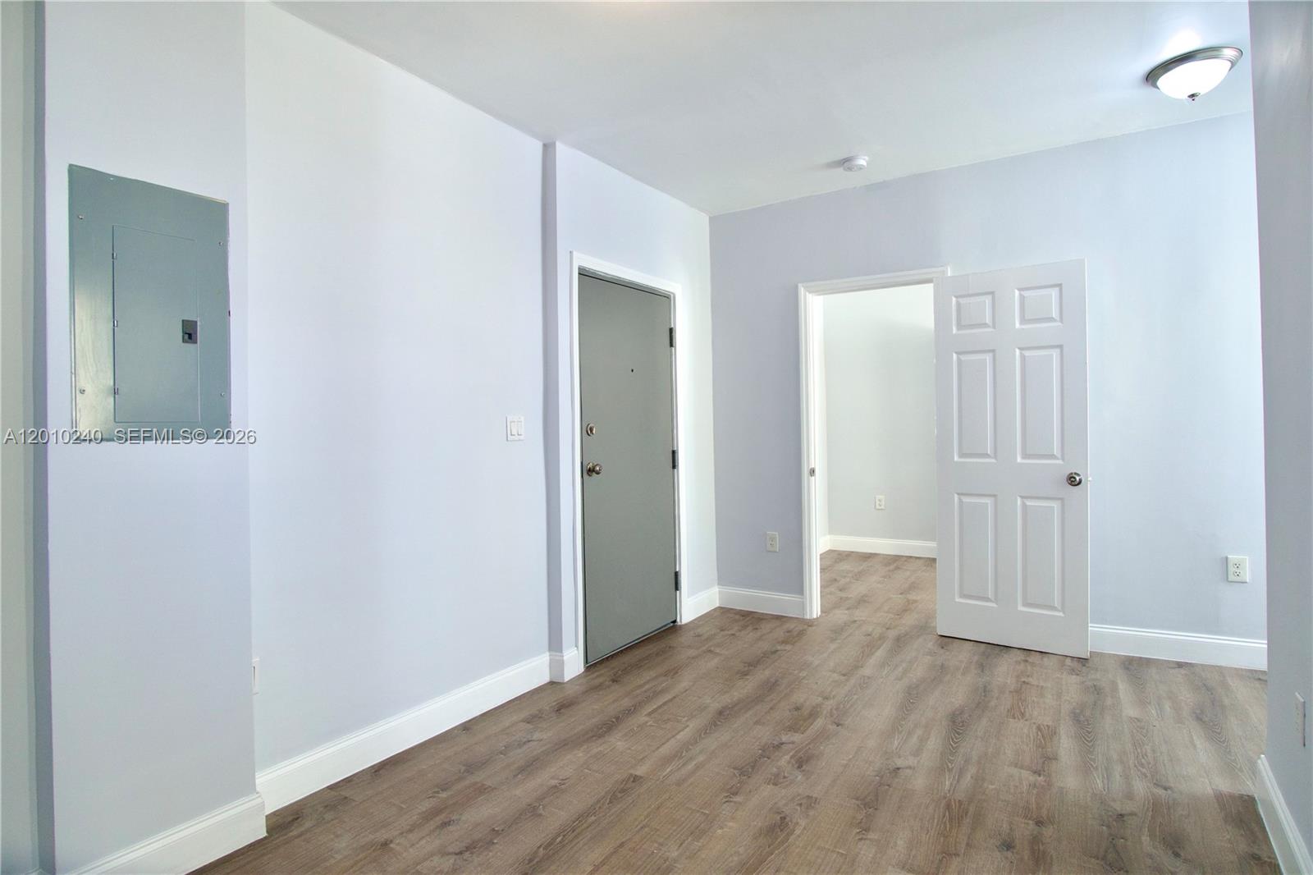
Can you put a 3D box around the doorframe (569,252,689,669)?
[{"bbox_3d":[-0.155,0.110,3.718,0.120,2.110,1.040,-1,0,34],"label":"doorframe"}]

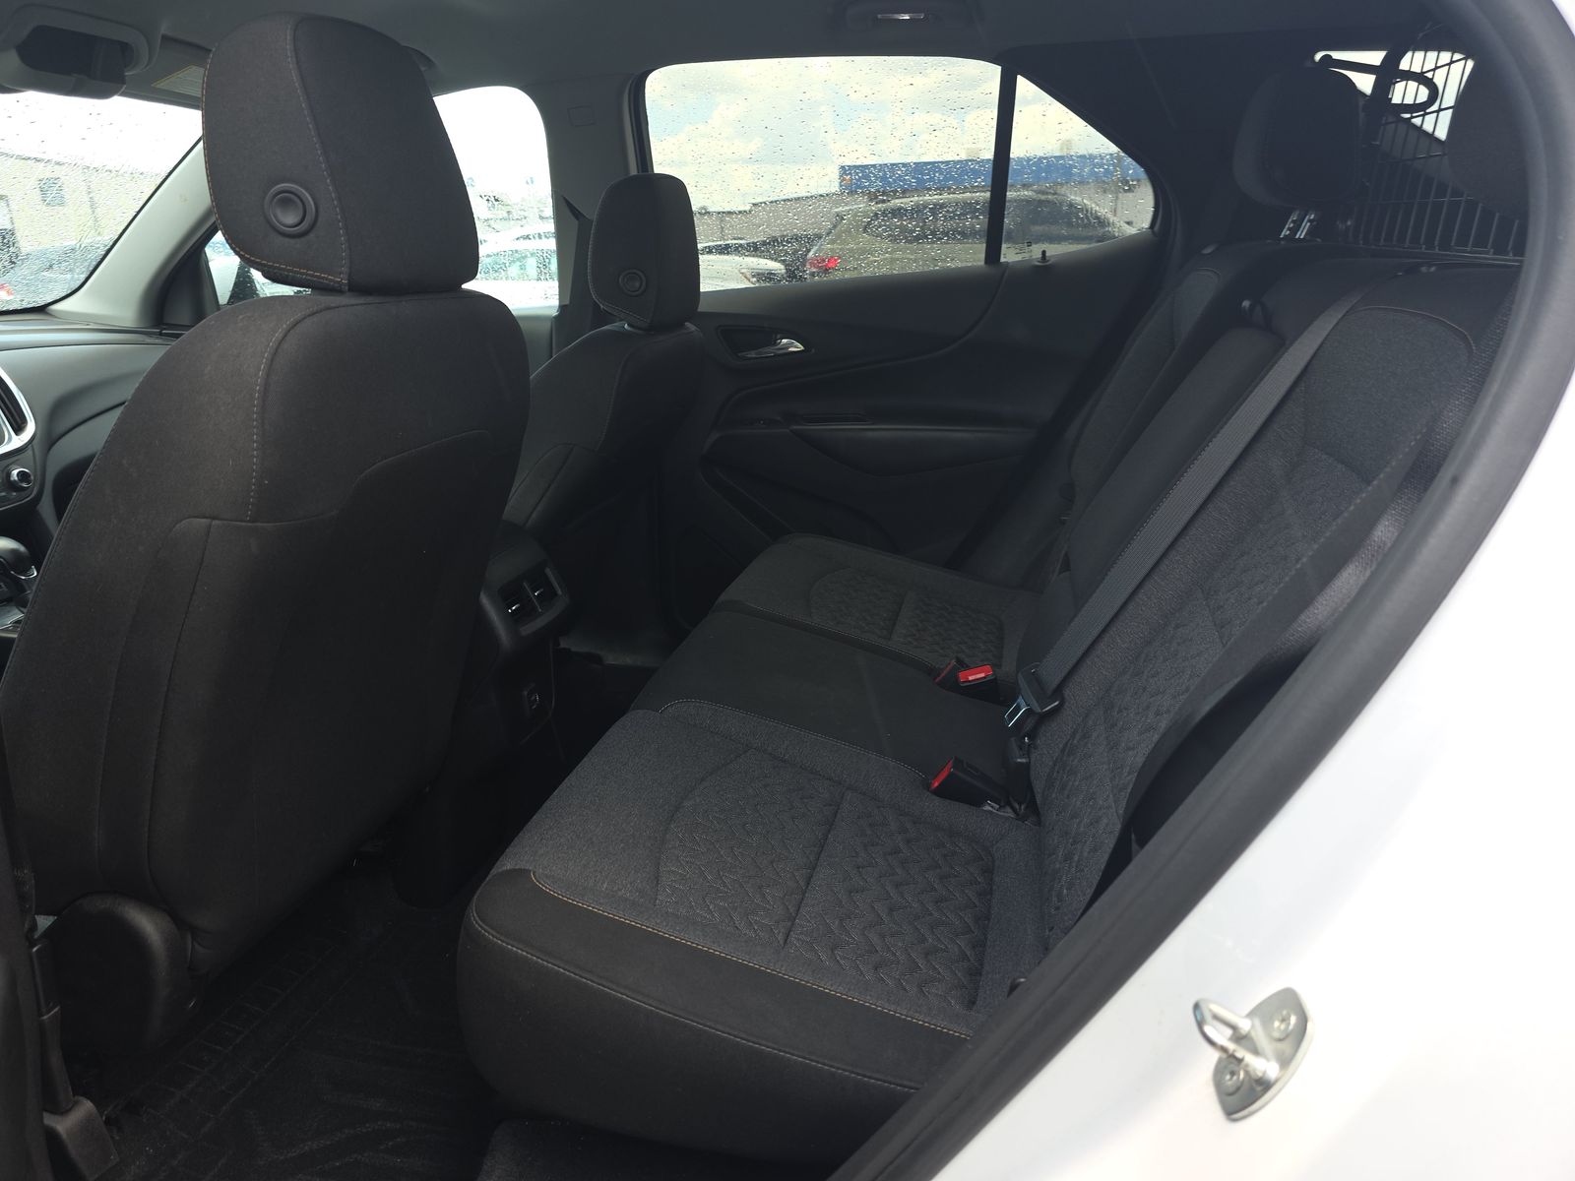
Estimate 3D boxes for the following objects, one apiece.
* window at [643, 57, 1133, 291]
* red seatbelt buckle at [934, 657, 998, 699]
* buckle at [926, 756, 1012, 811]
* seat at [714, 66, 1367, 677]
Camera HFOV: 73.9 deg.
[{"bbox_3d":[0.183,-0.703,1.807,0.870,0.380,0.040,4,36,12],"label":"window"},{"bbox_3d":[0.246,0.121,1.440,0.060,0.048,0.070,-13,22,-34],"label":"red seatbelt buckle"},{"bbox_3d":[0.203,0.215,1.160,0.085,0.042,0.032,21,21,6],"label":"buckle"},{"bbox_3d":[0.335,-0.277,1.600,0.840,0.920,0.440,4,19,12],"label":"seat"}]

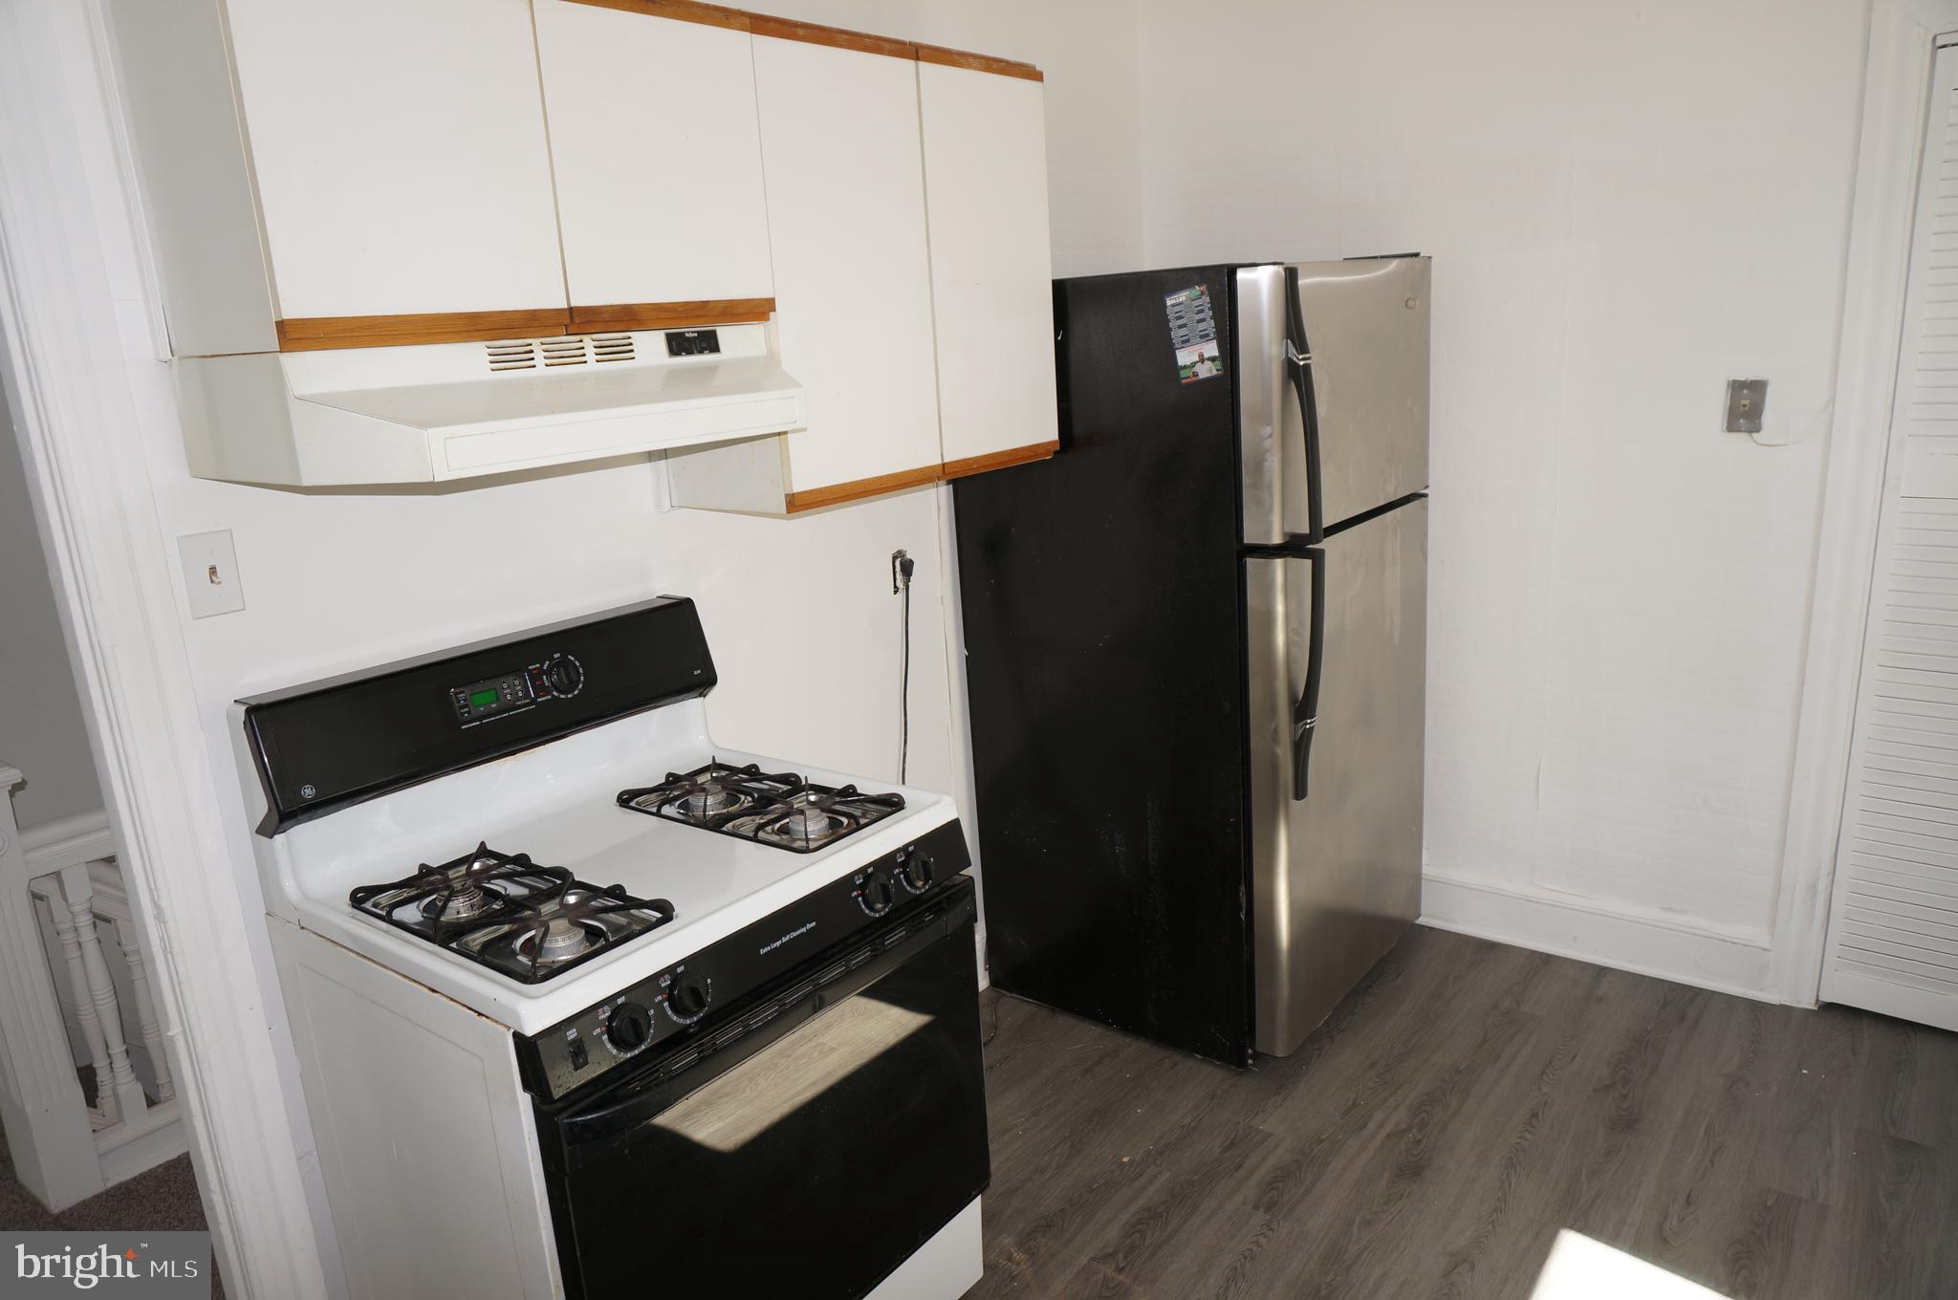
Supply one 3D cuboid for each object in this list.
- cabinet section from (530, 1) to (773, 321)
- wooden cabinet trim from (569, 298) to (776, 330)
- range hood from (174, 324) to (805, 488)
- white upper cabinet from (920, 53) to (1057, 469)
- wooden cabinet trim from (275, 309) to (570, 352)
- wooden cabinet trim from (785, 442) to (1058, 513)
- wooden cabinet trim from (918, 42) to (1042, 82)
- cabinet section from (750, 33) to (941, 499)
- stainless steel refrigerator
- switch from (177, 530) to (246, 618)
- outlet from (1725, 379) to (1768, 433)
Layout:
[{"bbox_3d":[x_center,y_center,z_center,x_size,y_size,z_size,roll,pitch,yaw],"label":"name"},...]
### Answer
[{"bbox_3d":[-0.575,-0.716,1.976,0.320,0.417,0.380,7,18,38],"label":"cabinet section"},{"bbox_3d":[-0.448,-0.496,1.939,0.022,0.038,0.381,8,19,38],"label":"wooden cabinet trim"},{"bbox_3d":[-0.630,-0.366,1.861,0.470,0.155,0.771,8,19,38],"label":"range hood"},{"bbox_3d":[-0.099,-0.737,2.581,0.325,0.725,0.372,8,19,38],"label":"white upper cabinet"},{"bbox_3d":[-0.690,-0.408,1.650,0.022,0.038,0.389,8,19,38],"label":"wooden cabinet trim"},{"bbox_3d":[-0.082,-0.329,2.433,0.022,0.037,0.757,8,19,38],"label":"wooden cabinet trim"},{"bbox_3d":[-0.001,-1.080,2.394,0.022,0.037,0.372,8,19,38],"label":"wooden cabinet trim"},{"bbox_3d":[-0.327,-0.654,2.296,0.320,0.723,0.381,7,18,38],"label":"cabinet section"},{"bbox_3d":[0.536,-0.028,3.107,0.817,1.690,0.786,7,18,38],"label":"stainless steel refrigerator"},{"bbox_3d":[-1.036,-0.101,1.767,0.015,0.113,0.068,8,19,38],"label":"switch"},{"bbox_3d":[1.610,-0.511,2.735,0.069,0.109,0.012,8,19,38],"label":"outlet"}]

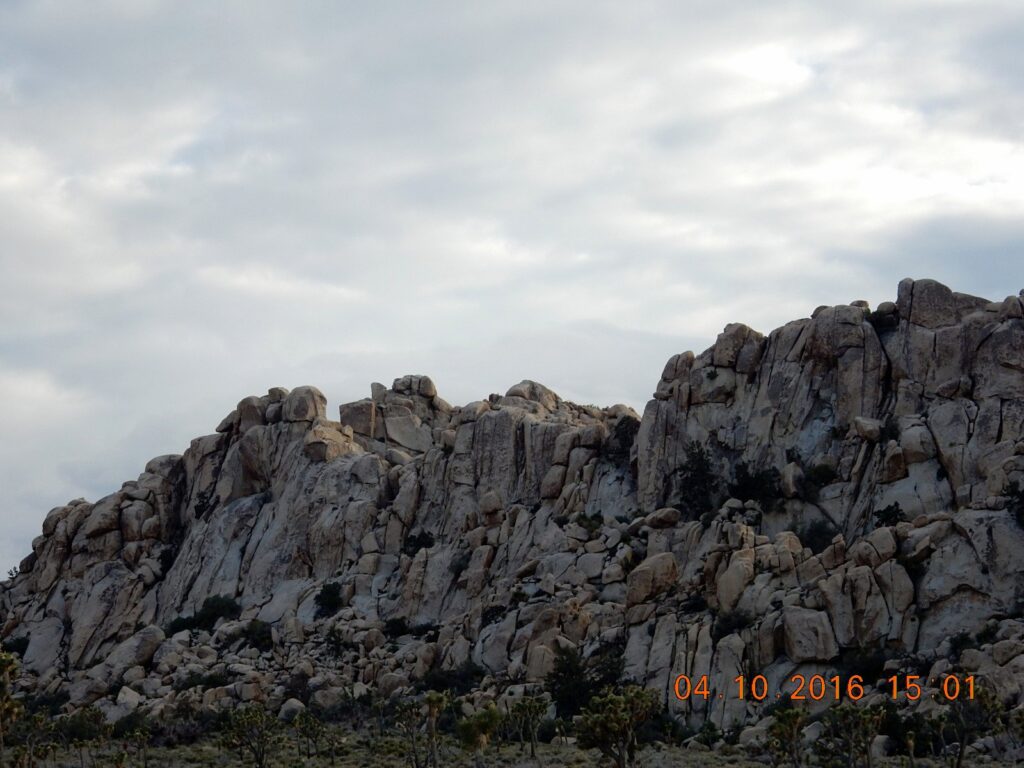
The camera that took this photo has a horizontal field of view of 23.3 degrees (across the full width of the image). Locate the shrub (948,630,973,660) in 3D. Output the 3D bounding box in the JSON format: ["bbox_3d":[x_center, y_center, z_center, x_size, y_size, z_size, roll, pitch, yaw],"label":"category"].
[{"bbox_3d":[37.042,21.656,205.000,1.897,2.287,1.708,0,-8,0],"label":"shrub"}]

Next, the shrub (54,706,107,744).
[{"bbox_3d":[-28.650,22.680,165.000,3.380,2.470,2.980,0,-8,0],"label":"shrub"}]

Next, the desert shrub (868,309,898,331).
[{"bbox_3d":[34.984,-6.074,234.000,2.830,2.070,2.400,0,-8,0],"label":"desert shrub"}]

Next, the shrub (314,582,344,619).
[{"bbox_3d":[-15.129,17.948,206.000,2.490,2.980,2.110,0,-8,0],"label":"shrub"}]

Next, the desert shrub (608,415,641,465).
[{"bbox_3d":[10.006,4.981,223.000,3.050,4.490,2.590,0,-8,0],"label":"desert shrub"}]

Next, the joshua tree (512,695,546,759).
[{"bbox_3d":[1.070,20.951,152.000,2.080,3.910,1.770,0,-8,0],"label":"joshua tree"}]

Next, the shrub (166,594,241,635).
[{"bbox_3d":[-25.327,18.923,204.000,6.080,3.280,3.950,0,-8,0],"label":"shrub"}]

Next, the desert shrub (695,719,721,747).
[{"bbox_3d":[14.791,26.366,188.000,1.970,2.120,1.670,0,-8,0],"label":"desert shrub"}]

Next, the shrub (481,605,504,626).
[{"bbox_3d":[-1.570,18.710,200.000,1.890,1.580,1.670,0,-8,0],"label":"shrub"}]

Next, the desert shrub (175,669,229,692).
[{"bbox_3d":[-24.616,23.585,197.000,4.281,1.727,2.569,0,-8,0],"label":"desert shrub"}]

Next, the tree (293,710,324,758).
[{"bbox_3d":[-13.513,23.274,165.000,2.125,3.155,2.019,0,-8,0],"label":"tree"}]

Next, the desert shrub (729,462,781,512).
[{"bbox_3d":[22.250,9.542,228.000,4.771,4.633,3.817,0,-8,0],"label":"desert shrub"}]

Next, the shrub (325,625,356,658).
[{"bbox_3d":[-13.670,20.520,198.000,2.500,2.650,2.370,0,-8,0],"label":"shrub"}]

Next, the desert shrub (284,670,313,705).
[{"bbox_3d":[-16.668,23.695,194.000,2.190,2.650,1.860,0,-8,0],"label":"desert shrub"}]

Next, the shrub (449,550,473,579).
[{"bbox_3d":[-4.518,15.791,218.000,2.106,2.345,1.790,0,-8,0],"label":"shrub"}]

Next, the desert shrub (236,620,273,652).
[{"bbox_3d":[-20.520,20.120,198.000,2.810,2.500,2.670,0,-8,0],"label":"desert shrub"}]

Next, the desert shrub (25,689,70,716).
[{"bbox_3d":[-32.780,22.430,175.000,3.040,1.930,2.670,0,-8,0],"label":"desert shrub"}]

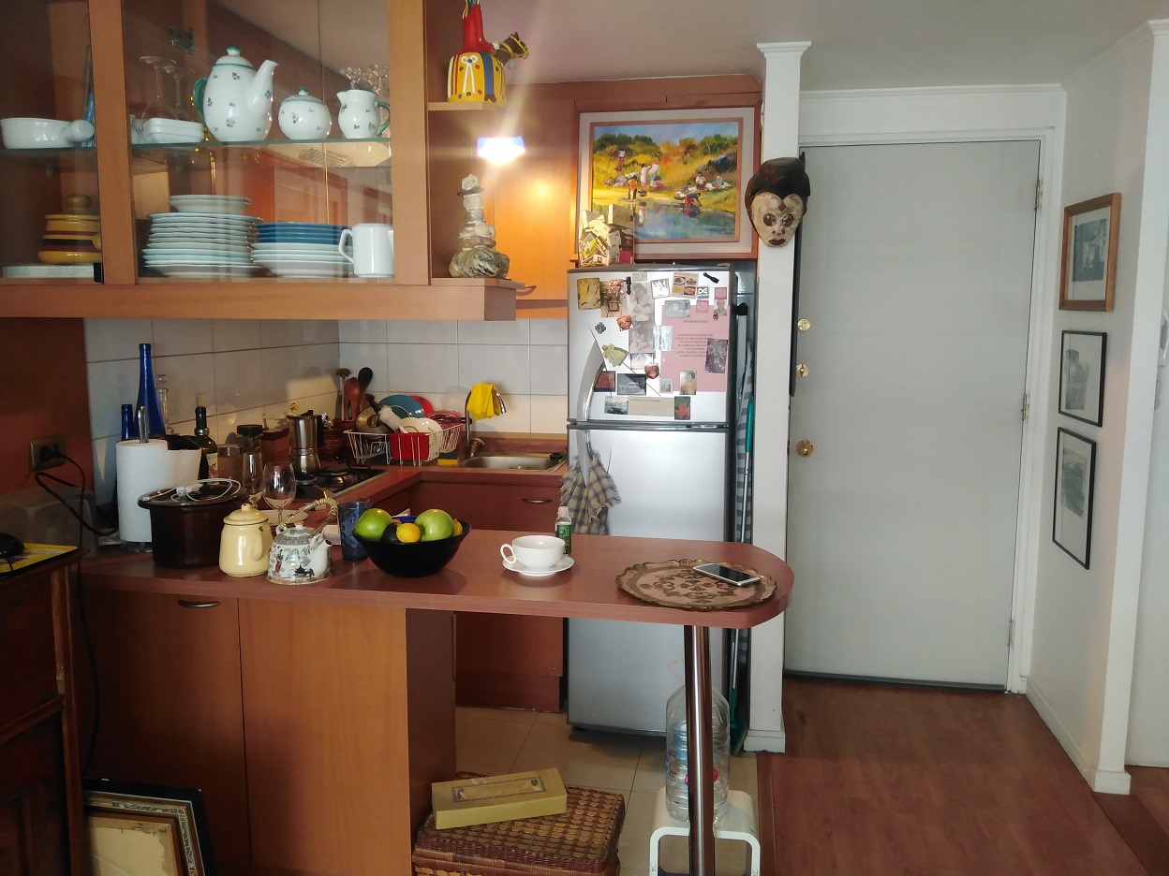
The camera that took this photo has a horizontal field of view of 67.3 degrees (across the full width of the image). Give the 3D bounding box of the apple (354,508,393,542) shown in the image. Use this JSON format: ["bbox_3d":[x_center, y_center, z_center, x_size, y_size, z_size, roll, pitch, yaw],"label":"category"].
[{"bbox_3d":[-0.449,0.189,1.875,0.079,0.075,0.079,1,8,11],"label":"apple"}]

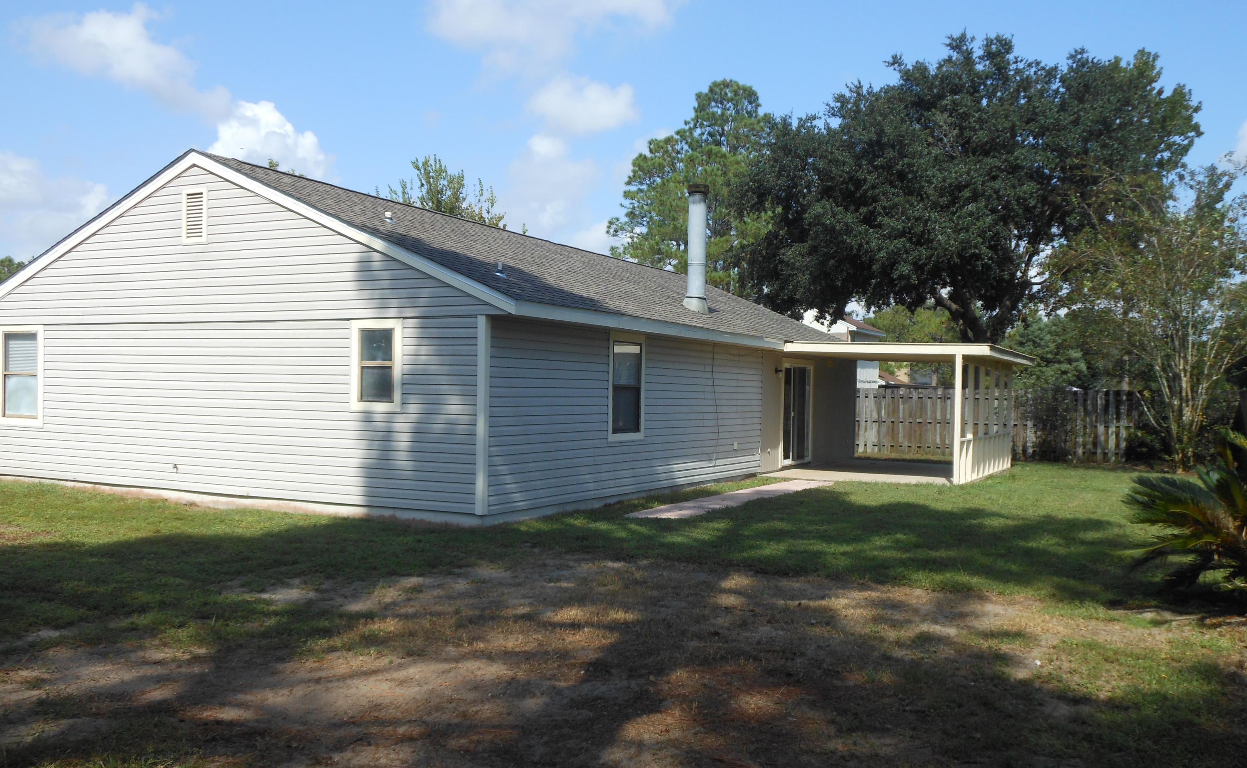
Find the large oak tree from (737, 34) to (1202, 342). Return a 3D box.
[{"bbox_3d":[11.200,-4.700,34.000,14.700,13.400,13.500,1,0,0],"label":"large oak tree"}]

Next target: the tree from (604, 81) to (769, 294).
[{"bbox_3d":[3.550,-6.300,50.000,8.500,16.600,8.300,1,0,0],"label":"tree"}]

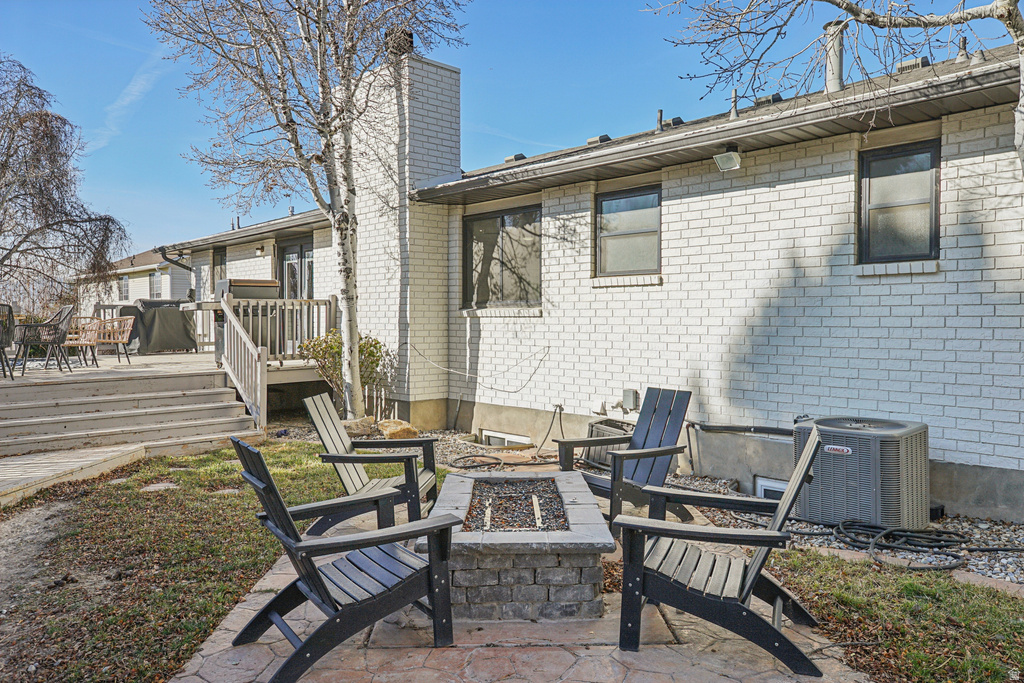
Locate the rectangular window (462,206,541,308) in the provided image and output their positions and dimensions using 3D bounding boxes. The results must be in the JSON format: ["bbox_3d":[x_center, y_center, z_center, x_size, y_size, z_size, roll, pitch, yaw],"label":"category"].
[{"bbox_3d":[-0.113,-1.021,8.963,0.100,1.226,1.520,-1,2,-44],"label":"rectangular window"}]

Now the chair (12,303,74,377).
[{"bbox_3d":[-6.304,-0.021,9.550,0.580,0.890,0.620,2,2,44],"label":"chair"}]

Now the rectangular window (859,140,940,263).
[{"bbox_3d":[3.096,-1.082,5.675,0.100,0.913,0.620,-1,2,-44],"label":"rectangular window"}]

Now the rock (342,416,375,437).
[{"bbox_3d":[-1.886,1.028,8.600,0.470,0.230,0.330,0,2,-12],"label":"rock"}]

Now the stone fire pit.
[{"bbox_3d":[0.018,1.114,4.120,0.930,0.373,1.540,0,2,0],"label":"stone fire pit"}]

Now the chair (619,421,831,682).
[{"bbox_3d":[0.988,0.896,3.331,0.880,0.960,0.750,1,1,21],"label":"chair"}]

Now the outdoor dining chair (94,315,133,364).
[{"bbox_3d":[-6.520,-0.010,11.550,0.580,0.770,0.600,2,2,44],"label":"outdoor dining chair"}]

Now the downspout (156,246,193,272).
[{"bbox_3d":[-7.084,-1.731,15.006,0.620,0.520,0.120,-2,3,-45],"label":"downspout"}]

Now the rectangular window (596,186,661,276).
[{"bbox_3d":[1.178,-1.101,7.208,0.090,0.870,0.810,-2,3,-45],"label":"rectangular window"}]

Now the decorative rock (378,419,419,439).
[{"bbox_3d":[-1.337,1.037,8.380,0.470,0.250,0.360,0,2,-9],"label":"decorative rock"}]

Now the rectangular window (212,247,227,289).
[{"bbox_3d":[-6.171,-1.452,15.160,0.100,0.904,0.900,-1,2,-44],"label":"rectangular window"}]

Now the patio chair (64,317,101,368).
[{"bbox_3d":[-6.598,0.009,10.750,0.580,0.770,0.600,2,2,44],"label":"patio chair"}]

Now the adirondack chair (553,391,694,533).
[{"bbox_3d":[0.838,0.825,5.086,0.840,0.935,0.720,-1,2,-32],"label":"adirondack chair"}]

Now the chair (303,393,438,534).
[{"bbox_3d":[-0.994,0.850,5.042,0.840,0.935,0.720,0,2,5],"label":"chair"}]

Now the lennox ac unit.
[{"bbox_3d":[2.439,0.869,4.977,0.700,0.635,0.690,-2,3,-45],"label":"lennox ac unit"}]

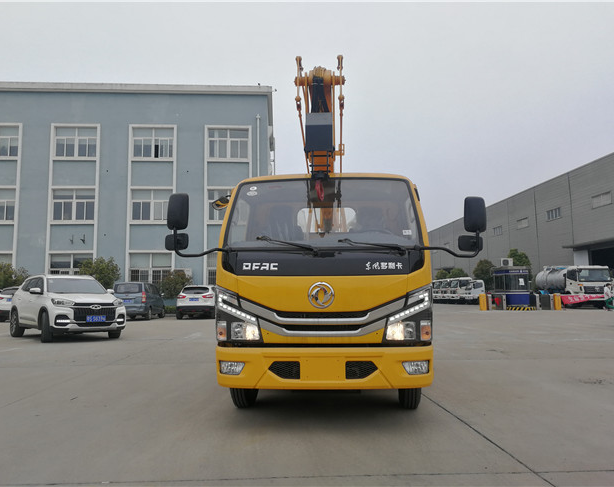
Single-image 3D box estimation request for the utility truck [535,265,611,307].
[{"bbox_3d":[18.760,3.179,36.041,2.200,2.850,6.600,-1,-6,-1],"label":"utility truck"}]

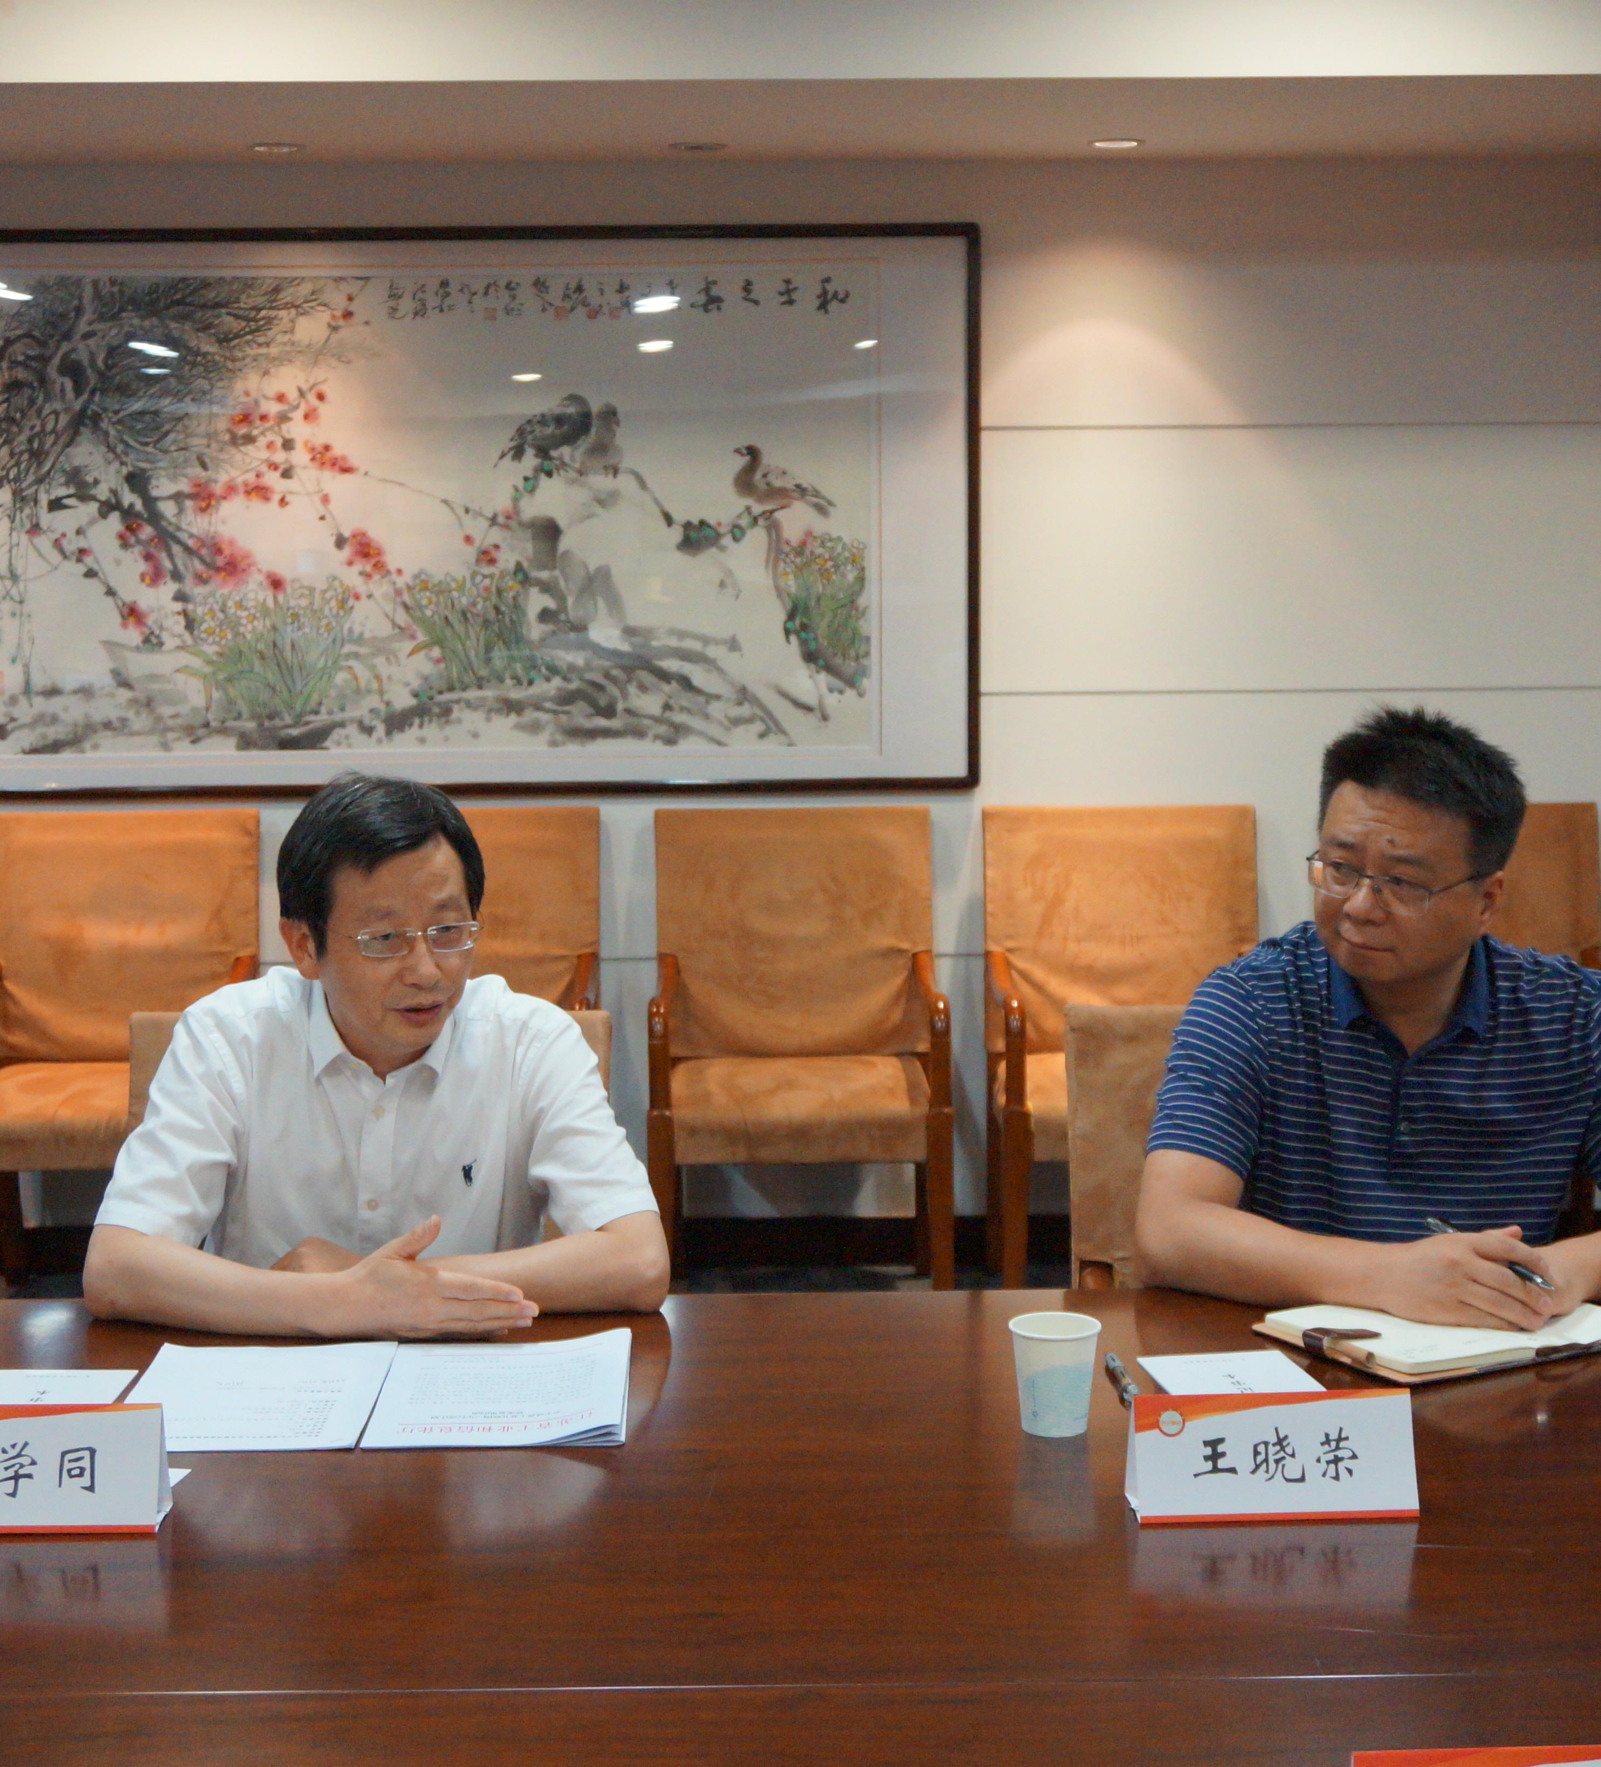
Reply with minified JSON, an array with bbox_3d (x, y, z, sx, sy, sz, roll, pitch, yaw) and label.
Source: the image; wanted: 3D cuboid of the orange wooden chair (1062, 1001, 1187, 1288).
[{"bbox_3d":[0.576,0.639,3.117,0.565,0.952,0.600,-1,7,-1],"label":"orange wooden chair"}]

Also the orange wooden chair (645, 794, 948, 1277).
[{"bbox_3d":[-0.005,0.355,5.619,0.565,0.952,0.600,-1,7,-1],"label":"orange wooden chair"}]

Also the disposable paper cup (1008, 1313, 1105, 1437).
[{"bbox_3d":[0.202,0.389,2.327,0.075,0.087,0.075,0,7,0],"label":"disposable paper cup"}]

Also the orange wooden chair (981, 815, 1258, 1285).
[{"bbox_3d":[0.640,0.339,5.613,0.575,0.945,0.610,-1,7,-1],"label":"orange wooden chair"}]

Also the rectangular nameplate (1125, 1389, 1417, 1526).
[{"bbox_3d":[0.342,0.411,2.142,0.203,0.082,0.070,-1,7,-4],"label":"rectangular nameplate"}]

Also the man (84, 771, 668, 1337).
[{"bbox_3d":[-0.395,0.522,2.860,0.550,1.255,0.700,-1,7,-7],"label":"man"}]

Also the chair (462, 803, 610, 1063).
[{"bbox_3d":[-0.659,0.349,5.598,0.575,0.945,0.610,-1,7,-1],"label":"chair"}]

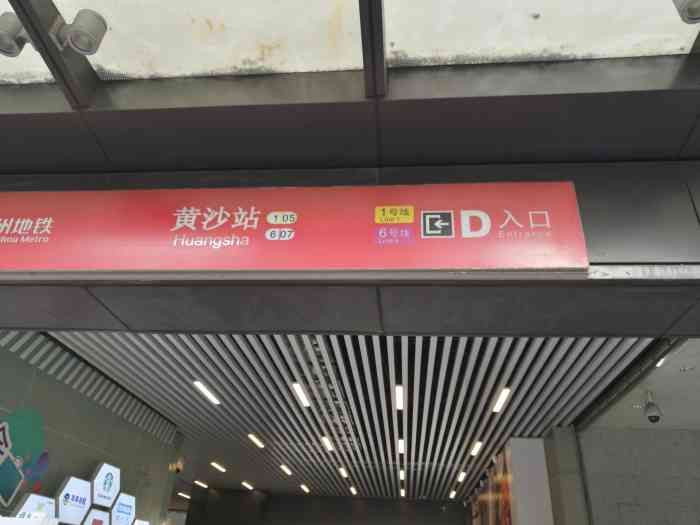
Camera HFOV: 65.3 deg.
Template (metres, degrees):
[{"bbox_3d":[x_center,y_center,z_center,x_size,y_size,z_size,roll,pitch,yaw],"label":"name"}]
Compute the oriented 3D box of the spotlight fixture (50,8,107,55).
[{"bbox_3d":[-1.381,-1.180,2.794,0.224,0.182,0.138,0,-31,6],"label":"spotlight fixture"}]

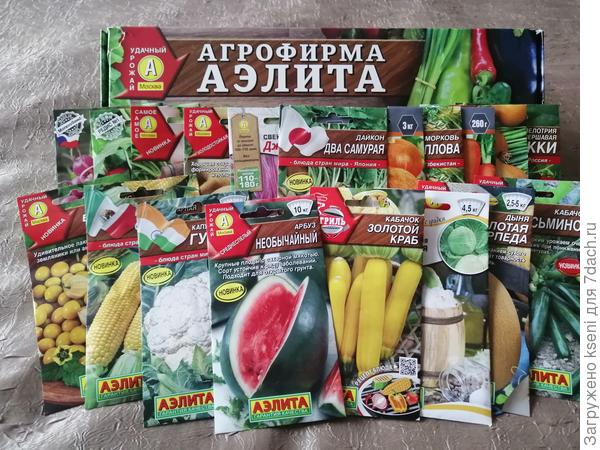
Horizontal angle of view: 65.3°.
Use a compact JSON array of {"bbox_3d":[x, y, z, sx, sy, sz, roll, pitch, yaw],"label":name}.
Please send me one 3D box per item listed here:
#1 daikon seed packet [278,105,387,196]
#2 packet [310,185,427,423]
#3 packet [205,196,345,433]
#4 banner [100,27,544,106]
[{"bbox_3d":[0.025,-0.015,0.353,0.083,0.004,0.156,1,82,1],"label":"daikon seed packet"},{"bbox_3d":[0.043,0.051,0.327,0.083,0.004,0.156,3,80,7],"label":"packet"},{"bbox_3d":[-0.020,0.054,0.324,0.083,0.004,0.156,-4,69,-6],"label":"packet"},{"bbox_3d":[0.018,-0.128,0.392,0.361,0.068,0.020,0,0,0],"label":"banner"}]

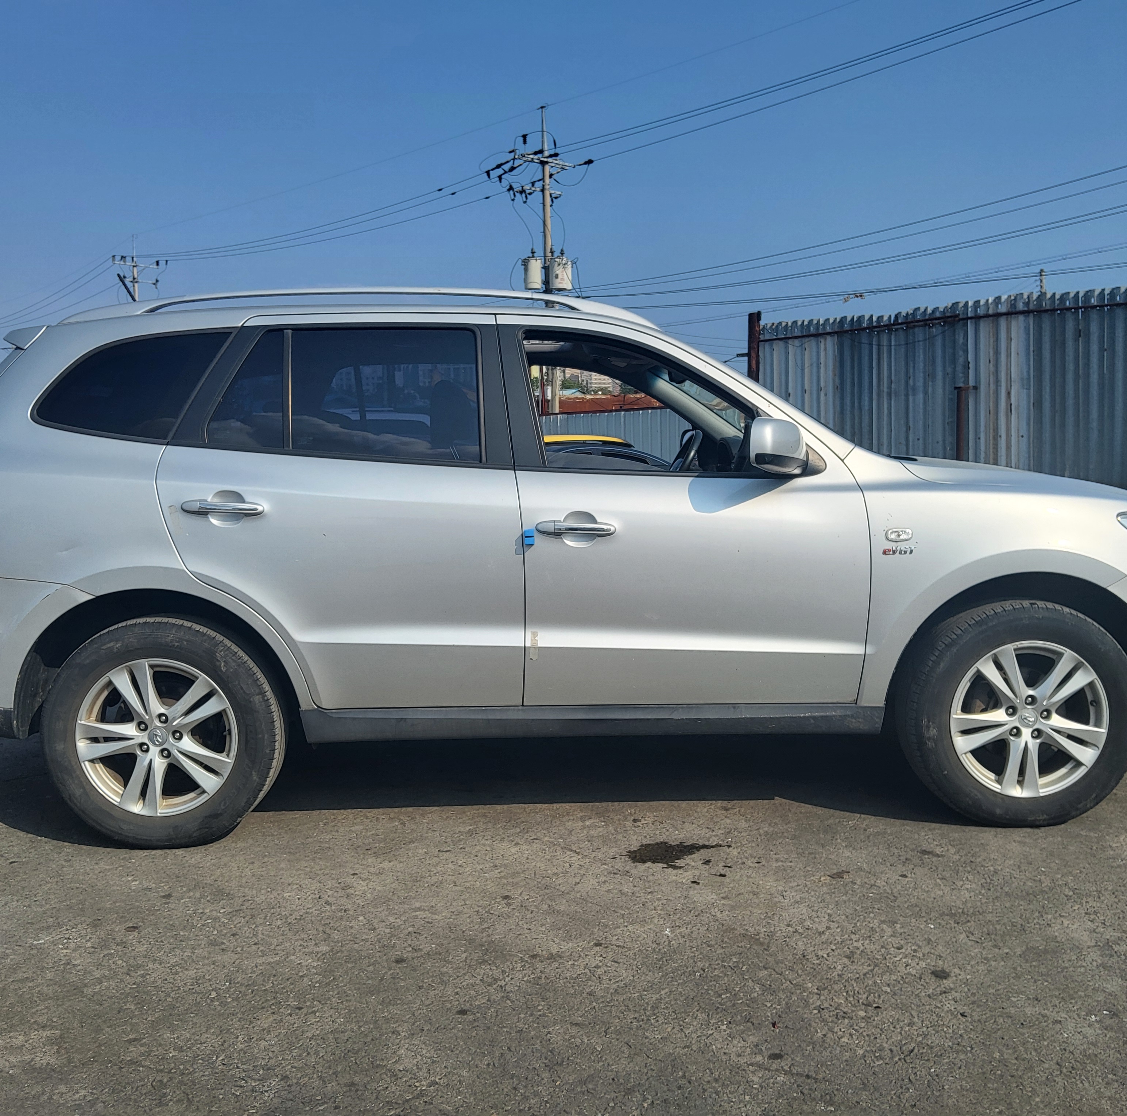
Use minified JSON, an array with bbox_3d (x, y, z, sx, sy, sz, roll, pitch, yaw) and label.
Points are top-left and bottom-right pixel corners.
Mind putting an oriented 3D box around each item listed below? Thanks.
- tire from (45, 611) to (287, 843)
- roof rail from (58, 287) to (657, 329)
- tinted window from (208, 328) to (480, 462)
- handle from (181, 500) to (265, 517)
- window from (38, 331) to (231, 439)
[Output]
[{"bbox_3d":[-1.256,0.541,3.542,0.735,0.720,0.240,-1,5,-1],"label":"tire"},{"bbox_3d":[-0.658,-0.805,3.653,1.970,0.150,0.090,-1,5,-1],"label":"roof rail"},{"bbox_3d":[-0.677,-0.516,3.480,0.832,0.466,0.050,-1,-15,-1],"label":"tinted window"},{"bbox_3d":[-1.024,-0.150,3.365,0.253,0.054,0.050,-1,5,-1],"label":"handle"},{"bbox_3d":[-1.343,-0.541,3.488,0.567,0.381,0.050,-1,-14,4],"label":"window"}]

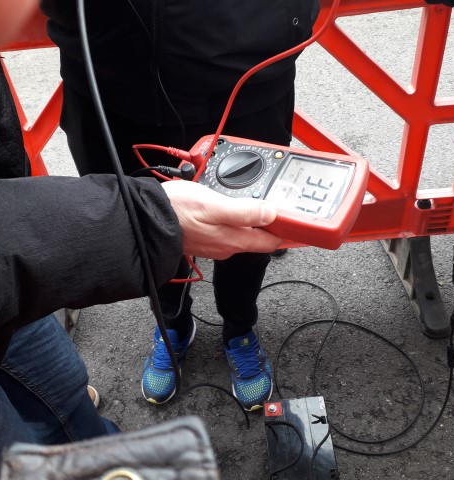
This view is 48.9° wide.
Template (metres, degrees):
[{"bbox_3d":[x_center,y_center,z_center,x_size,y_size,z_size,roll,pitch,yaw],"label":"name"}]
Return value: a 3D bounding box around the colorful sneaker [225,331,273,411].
[{"bbox_3d":[0.052,0.346,1.450,0.112,0.115,0.293,-11,40,-5],"label":"colorful sneaker"}]

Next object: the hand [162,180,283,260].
[{"bbox_3d":[0.007,-0.035,0.503,0.145,0.075,0.085,15,45,24],"label":"hand"}]

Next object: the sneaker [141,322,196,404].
[{"bbox_3d":[-0.173,0.339,1.488,0.112,0.115,0.293,7,42,16],"label":"sneaker"}]

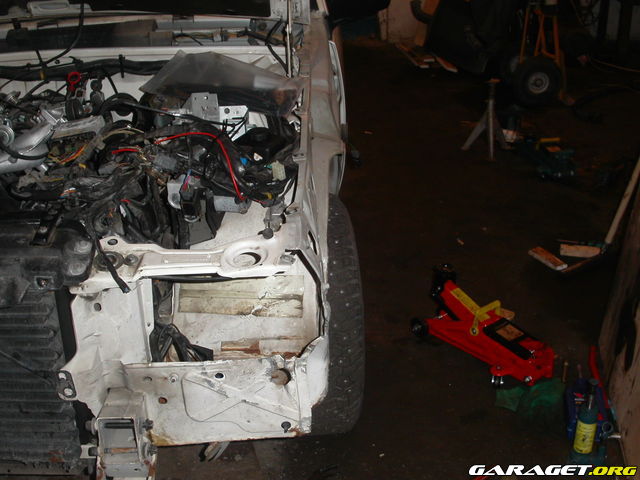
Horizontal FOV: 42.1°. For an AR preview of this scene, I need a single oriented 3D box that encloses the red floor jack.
[{"bbox_3d":[0.493,0.249,2.446,0.210,0.230,0.427,-18,31,-28],"label":"red floor jack"}]

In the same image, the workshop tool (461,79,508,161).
[{"bbox_3d":[0.803,-0.572,3.894,0.225,0.360,0.200,-2,27,0],"label":"workshop tool"}]

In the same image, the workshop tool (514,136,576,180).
[{"bbox_3d":[1.016,-0.392,3.760,0.190,0.150,0.400,-5,27,-7],"label":"workshop tool"}]

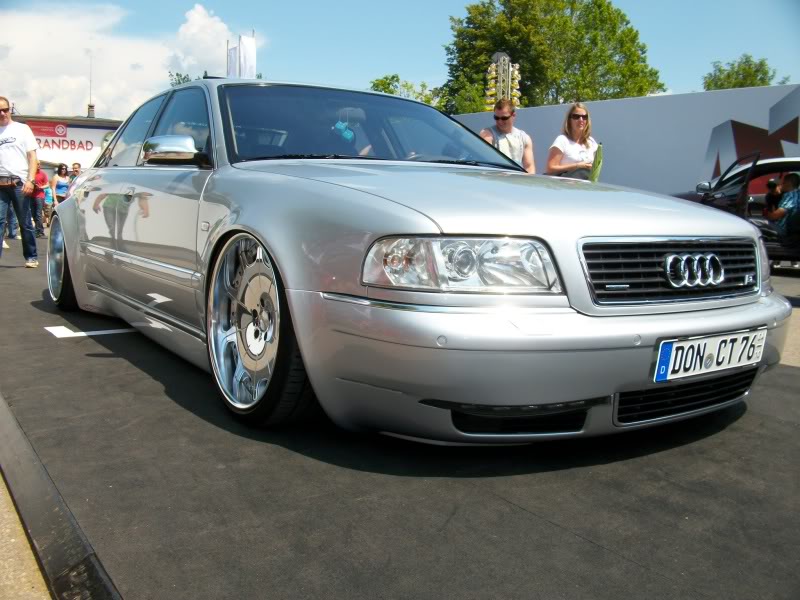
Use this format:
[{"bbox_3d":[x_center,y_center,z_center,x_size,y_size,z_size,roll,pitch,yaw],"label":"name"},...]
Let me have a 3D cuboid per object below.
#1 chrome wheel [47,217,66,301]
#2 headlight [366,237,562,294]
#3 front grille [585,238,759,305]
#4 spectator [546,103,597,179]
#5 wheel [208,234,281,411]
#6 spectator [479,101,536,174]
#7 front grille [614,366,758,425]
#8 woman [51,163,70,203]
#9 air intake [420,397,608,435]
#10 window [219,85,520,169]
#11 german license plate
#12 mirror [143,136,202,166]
[{"bbox_3d":[-2.023,-0.257,4.822,0.190,0.540,0.540,-2,7,-35],"label":"chrome wheel"},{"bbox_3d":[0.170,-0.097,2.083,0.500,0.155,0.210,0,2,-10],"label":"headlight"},{"bbox_3d":[0.828,-0.092,2.291,0.840,0.190,0.090,-3,-1,-34],"label":"front grille"},{"bbox_3d":[1.600,-0.989,7.349,0.460,1.660,0.360,-1,7,-18],"label":"spectator"},{"bbox_3d":[-0.415,0.067,2.454,0.190,0.540,0.540,0,6,-35],"label":"wheel"},{"bbox_3d":[1.006,-1.050,7.604,0.540,1.740,0.360,2,7,9],"label":"spectator"},{"bbox_3d":[0.846,0.275,2.292,0.680,0.098,0.080,-3,8,-34],"label":"front grille"},{"bbox_3d":[-7.764,-2.308,18.098,0.460,1.650,0.320,-3,8,-27],"label":"woman"},{"bbox_3d":[0.301,0.299,2.024,0.490,0.090,0.120,-1,7,-19],"label":"air intake"},{"bbox_3d":[-0.123,-0.775,3.497,1.480,0.170,0.790,-4,39,-34],"label":"window"},{"bbox_3d":[0.888,0.151,2.221,0.520,0.112,0.020,-3,12,-34],"label":"german license plate"},{"bbox_3d":[-0.845,-0.558,2.933,0.230,0.125,0.120,-4,8,-34],"label":"mirror"}]

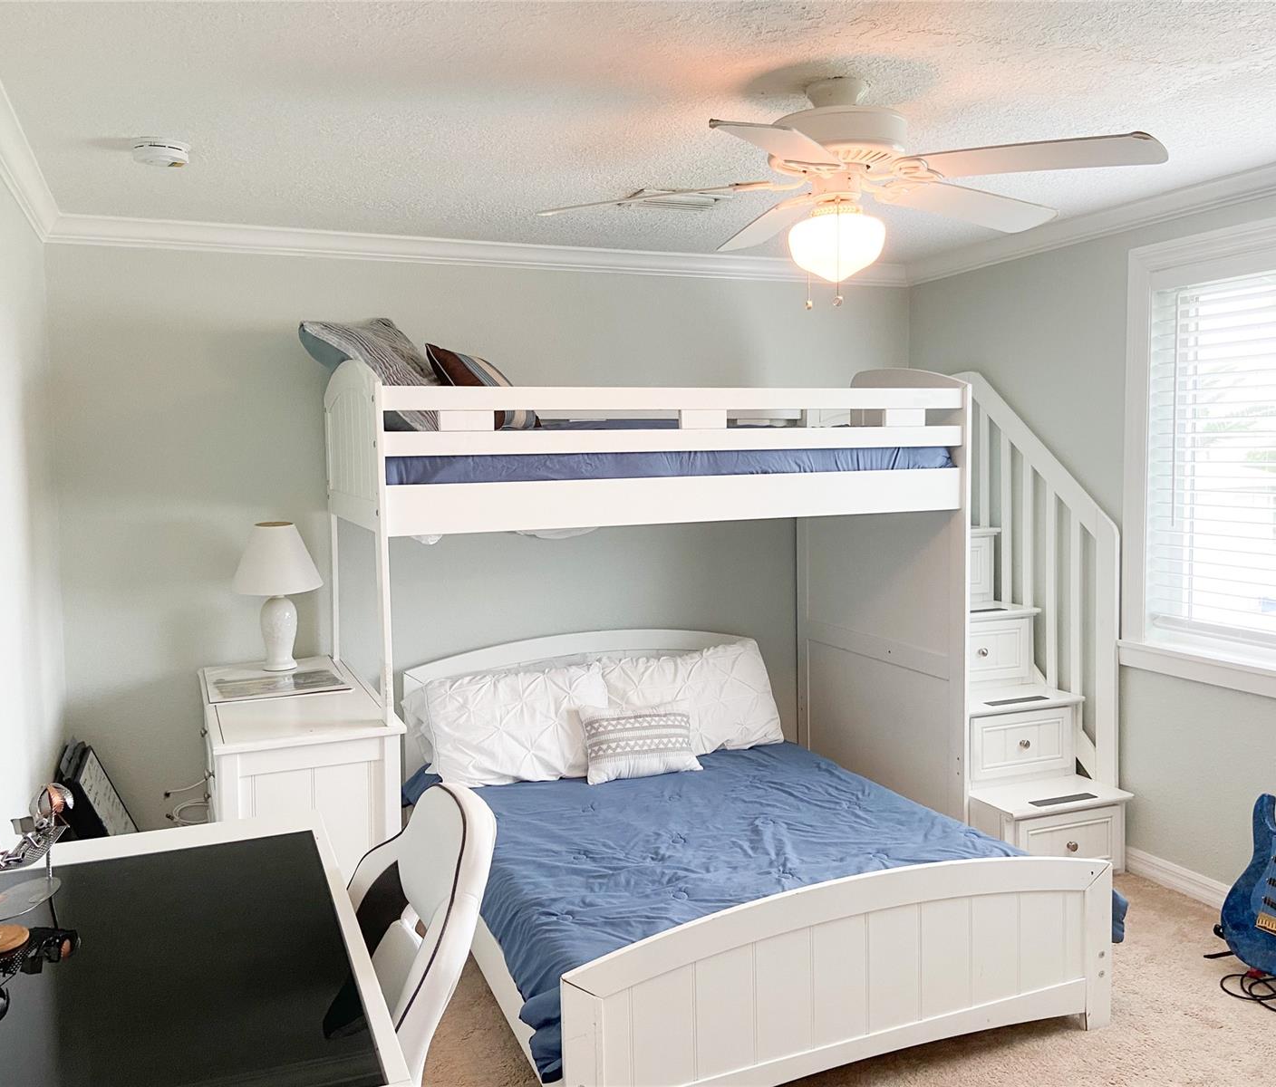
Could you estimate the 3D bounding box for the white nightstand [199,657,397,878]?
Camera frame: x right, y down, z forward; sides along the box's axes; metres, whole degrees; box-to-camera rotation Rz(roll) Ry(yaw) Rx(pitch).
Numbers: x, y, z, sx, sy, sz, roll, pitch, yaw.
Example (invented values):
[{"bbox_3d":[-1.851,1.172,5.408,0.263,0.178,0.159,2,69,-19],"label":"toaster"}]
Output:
[{"bbox_3d":[-1.062,0.866,3.384,0.495,0.794,1.157,-3,5,-23],"label":"white nightstand"}]

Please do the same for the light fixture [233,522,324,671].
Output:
[{"bbox_3d":[-1.239,0.182,3.745,0.287,0.497,0.287,-3,5,-23],"label":"light fixture"}]

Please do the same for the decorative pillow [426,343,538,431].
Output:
[{"bbox_3d":[-0.509,-0.511,3.636,0.140,0.400,0.400,-44,-5,12],"label":"decorative pillow"}]

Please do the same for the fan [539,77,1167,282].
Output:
[{"bbox_3d":[0.441,-0.798,2.412,1.320,0.429,1.320,-3,5,-23],"label":"fan"}]

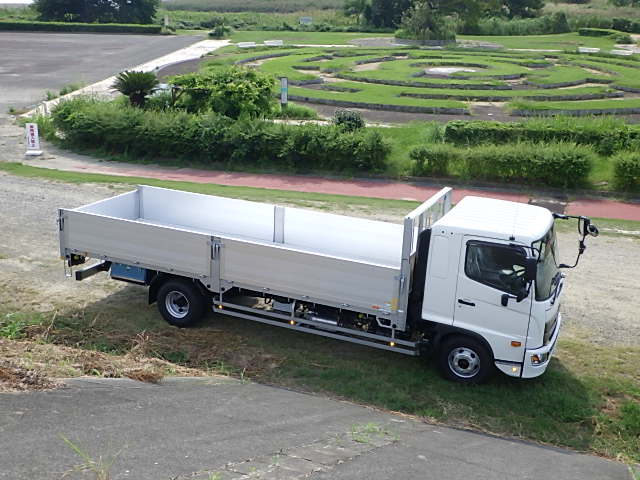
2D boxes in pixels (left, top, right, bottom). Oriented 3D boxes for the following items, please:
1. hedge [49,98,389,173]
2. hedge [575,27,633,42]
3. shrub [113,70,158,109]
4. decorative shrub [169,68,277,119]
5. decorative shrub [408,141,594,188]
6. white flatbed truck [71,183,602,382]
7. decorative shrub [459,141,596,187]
[{"bbox_3d":[-3.456,-3.677,27.307,12.004,1.400,2.100,5,18,12],"label":"hedge"},{"bbox_3d":[36.639,-26.401,100.000,7.500,1.050,3.000,10,19,26],"label":"hedge"},{"bbox_3d":[-8.661,-6.876,36.283,2.100,2.000,2.100,5,18,12],"label":"shrub"},{"bbox_3d":[-4.509,-6.703,35.782,4.500,2.100,3.200,5,18,12],"label":"decorative shrub"},{"bbox_3d":[5.611,-2.458,24.390,5.369,1.100,1.300,4,18,10],"label":"decorative shrub"},{"bbox_3d":[-0.201,0.282,13.098,8.550,2.490,2.380,9,18,22],"label":"white flatbed truck"},{"bbox_3d":[6.400,-2.401,24.246,3.757,1.100,1.300,4,18,10],"label":"decorative shrub"}]

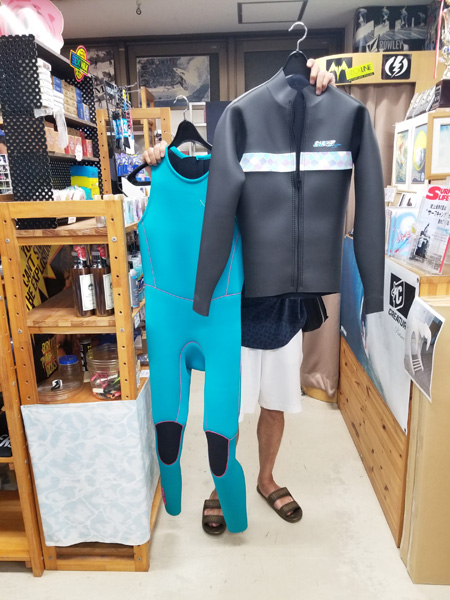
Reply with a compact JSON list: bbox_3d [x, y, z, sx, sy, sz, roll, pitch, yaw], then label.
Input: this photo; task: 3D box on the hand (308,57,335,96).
[{"bbox_3d":[0.283,-0.656,1.329,0.090,0.105,0.095,0,14,3],"label":"hand"}]

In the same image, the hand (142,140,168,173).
[{"bbox_3d":[-0.217,-0.441,1.394,0.085,0.100,0.095,0,14,3],"label":"hand"}]

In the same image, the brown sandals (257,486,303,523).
[{"bbox_3d":[0.260,0.946,2.175,0.106,0.090,0.285,-11,17,-34],"label":"brown sandals"}]

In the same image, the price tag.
[{"bbox_3d":[-0.565,-0.570,1.743,0.005,0.062,0.070,3,15,17],"label":"price tag"}]

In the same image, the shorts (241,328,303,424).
[{"bbox_3d":[0.147,0.260,2.042,0.390,0.470,0.260,-4,15,-12],"label":"shorts"}]

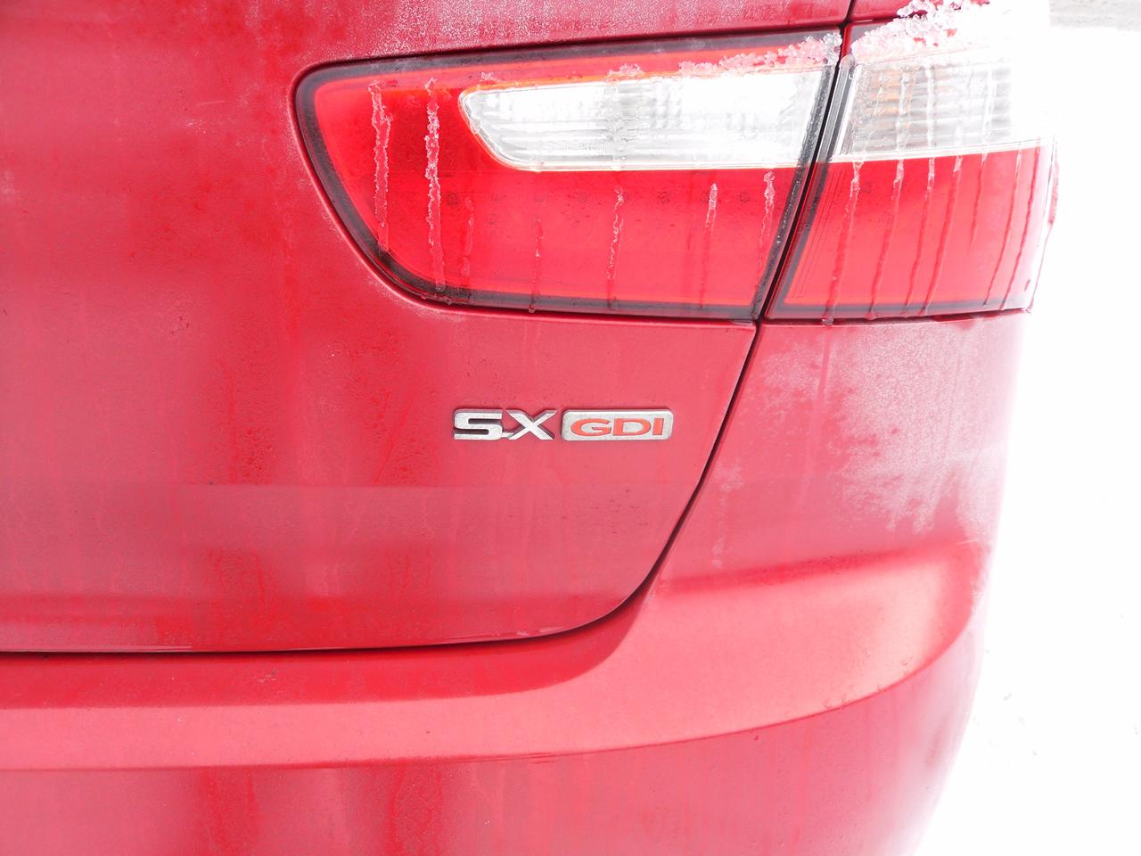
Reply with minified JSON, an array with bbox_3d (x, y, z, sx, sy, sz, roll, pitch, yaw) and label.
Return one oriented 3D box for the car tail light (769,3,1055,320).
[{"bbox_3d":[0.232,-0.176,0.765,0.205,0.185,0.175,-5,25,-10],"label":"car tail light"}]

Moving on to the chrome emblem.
[{"bbox_3d":[-0.005,-0.002,0.720,0.137,0.020,0.005,-1,29,-2],"label":"chrome emblem"}]

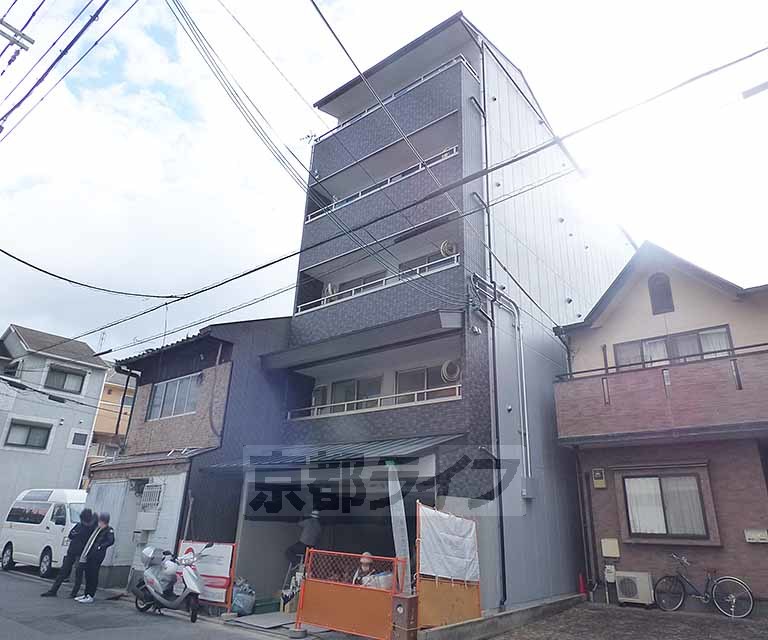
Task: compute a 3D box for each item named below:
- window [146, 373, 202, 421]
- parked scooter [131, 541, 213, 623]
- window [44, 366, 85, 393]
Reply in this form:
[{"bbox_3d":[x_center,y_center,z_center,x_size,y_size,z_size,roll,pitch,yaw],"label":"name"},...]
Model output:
[{"bbox_3d":[-5.550,2.049,12.202,2.335,1.028,0.140,-13,-25,34],"label":"window"},{"bbox_3d":[-3.591,4.392,7.864,1.680,1.100,0.650,-10,-23,27],"label":"parked scooter"},{"bbox_3d":[-15.070,2.913,21.934,0.140,0.982,1.553,-13,-25,34],"label":"window"}]

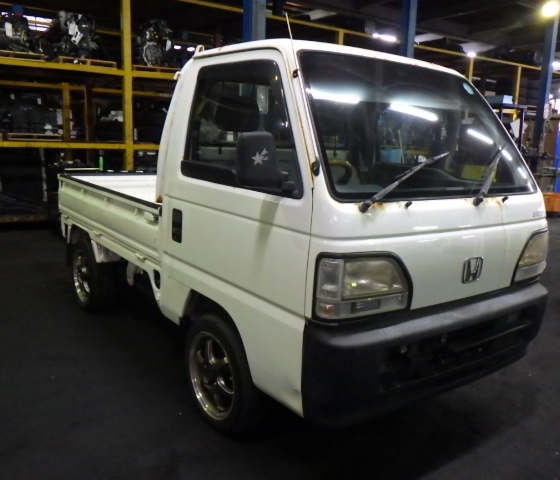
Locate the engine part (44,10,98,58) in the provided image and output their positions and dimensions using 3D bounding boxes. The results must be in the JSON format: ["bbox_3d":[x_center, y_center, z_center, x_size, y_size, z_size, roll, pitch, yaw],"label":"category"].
[{"bbox_3d":[-2.884,-2.798,7.168,0.650,0.566,0.580,-6,13,-35],"label":"engine part"}]

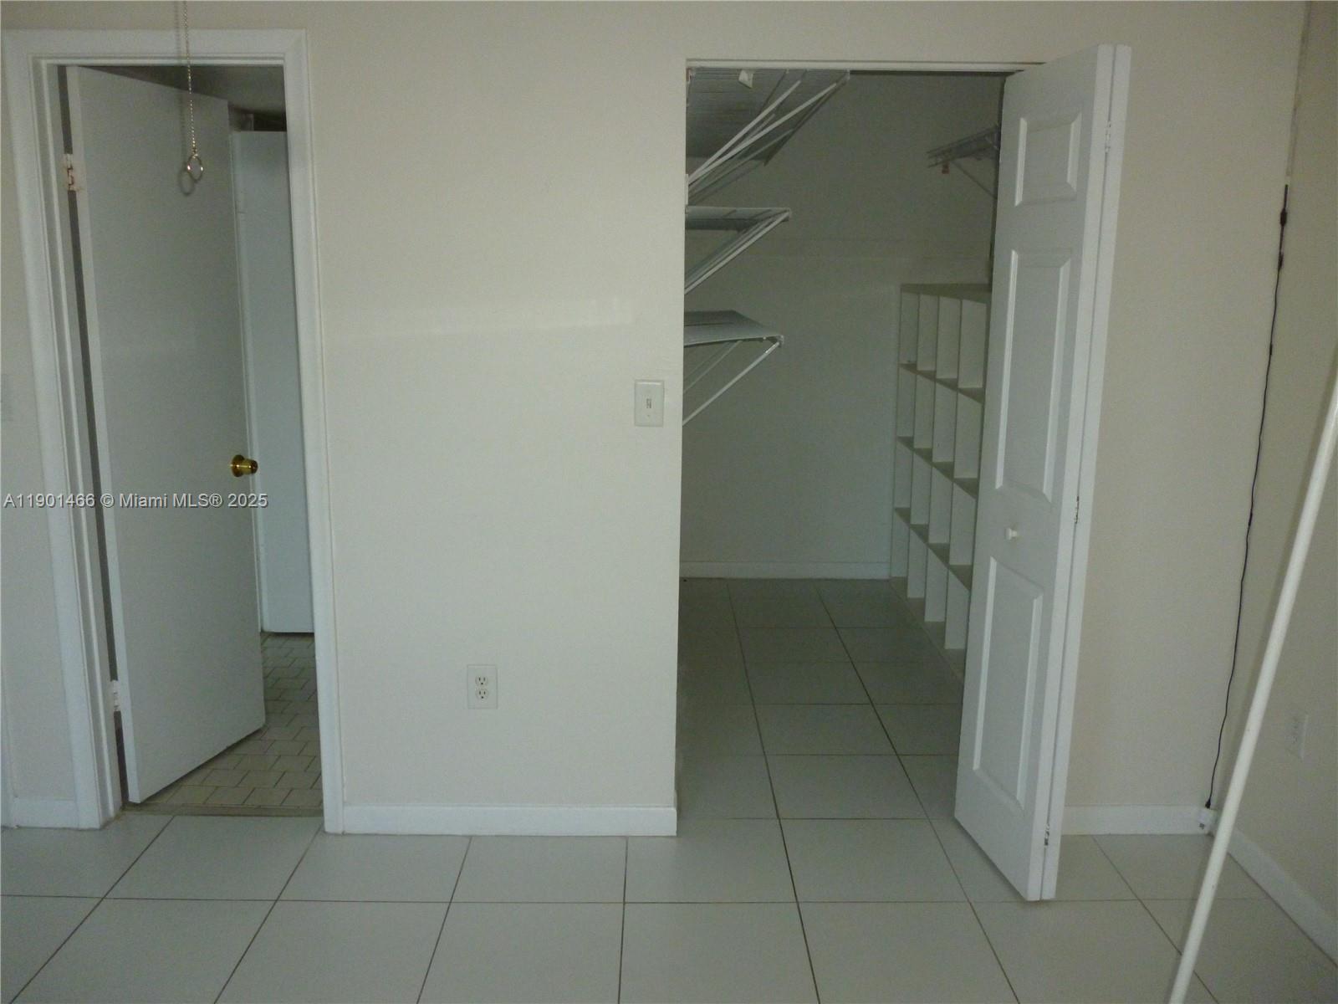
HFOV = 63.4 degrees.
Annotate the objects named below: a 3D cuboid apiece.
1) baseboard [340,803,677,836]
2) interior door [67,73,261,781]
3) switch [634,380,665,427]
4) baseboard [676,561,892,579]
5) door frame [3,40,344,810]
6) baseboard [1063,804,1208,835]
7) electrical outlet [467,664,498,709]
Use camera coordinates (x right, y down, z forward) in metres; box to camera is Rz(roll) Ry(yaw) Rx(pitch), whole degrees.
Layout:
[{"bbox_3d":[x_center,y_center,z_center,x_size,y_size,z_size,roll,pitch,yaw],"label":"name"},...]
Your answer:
[{"bbox_3d":[-0.435,0.876,2.996,0.915,0.088,0.015,0,12,-1],"label":"baseboard"},{"bbox_3d":[-1.450,-0.168,3.198,0.037,2.005,0.585,4,12,16],"label":"interior door"},{"bbox_3d":[-0.050,-0.251,2.765,0.074,0.118,0.012,0,12,-1],"label":"switch"},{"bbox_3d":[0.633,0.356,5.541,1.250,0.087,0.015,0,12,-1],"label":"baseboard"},{"bbox_3d":[-1.244,-0.116,2.844,0.725,2.077,0.140,0,12,-1],"label":"door frame"},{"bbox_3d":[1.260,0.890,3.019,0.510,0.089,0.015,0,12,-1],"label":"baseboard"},{"bbox_3d":[-0.502,0.498,2.917,0.077,0.123,0.010,0,12,-1],"label":"electrical outlet"}]

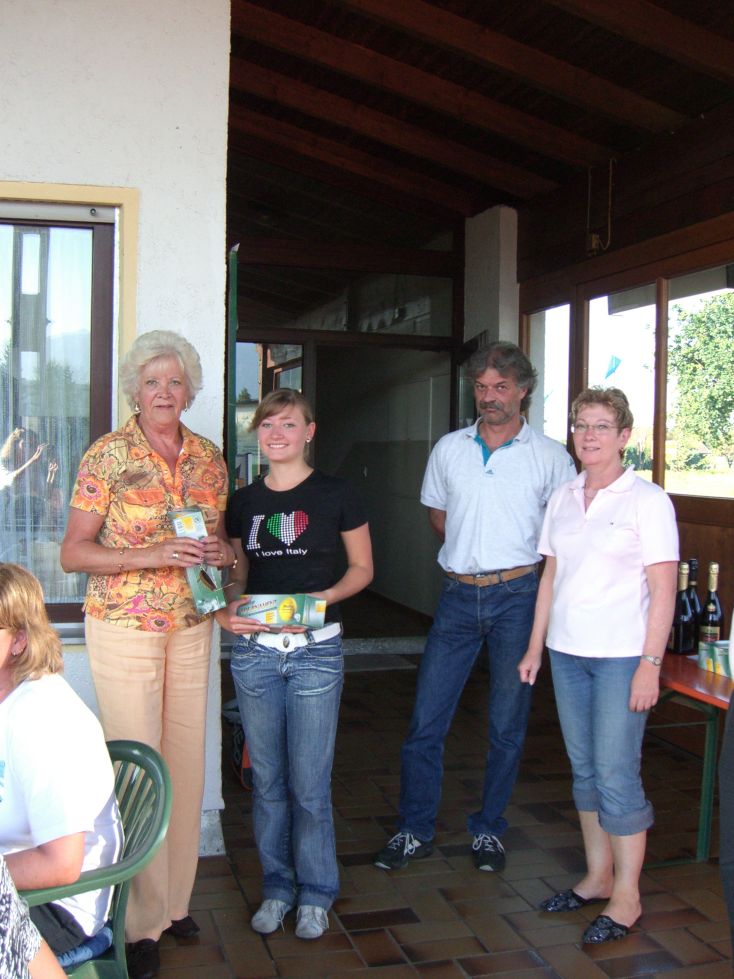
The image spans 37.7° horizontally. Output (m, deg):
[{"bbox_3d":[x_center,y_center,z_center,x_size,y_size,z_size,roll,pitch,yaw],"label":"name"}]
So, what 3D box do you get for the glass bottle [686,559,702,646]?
[{"bbox_3d":[1.130,0.402,3.720,0.082,0.315,0.082,1,2,17],"label":"glass bottle"}]

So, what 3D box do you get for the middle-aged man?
[{"bbox_3d":[0.380,0.391,3.864,0.620,1.839,0.450,1,2,22],"label":"middle-aged man"}]

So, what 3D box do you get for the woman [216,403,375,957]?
[{"bbox_3d":[-0.225,0.509,3.293,0.480,1.616,0.370,1,2,-3],"label":"woman"}]

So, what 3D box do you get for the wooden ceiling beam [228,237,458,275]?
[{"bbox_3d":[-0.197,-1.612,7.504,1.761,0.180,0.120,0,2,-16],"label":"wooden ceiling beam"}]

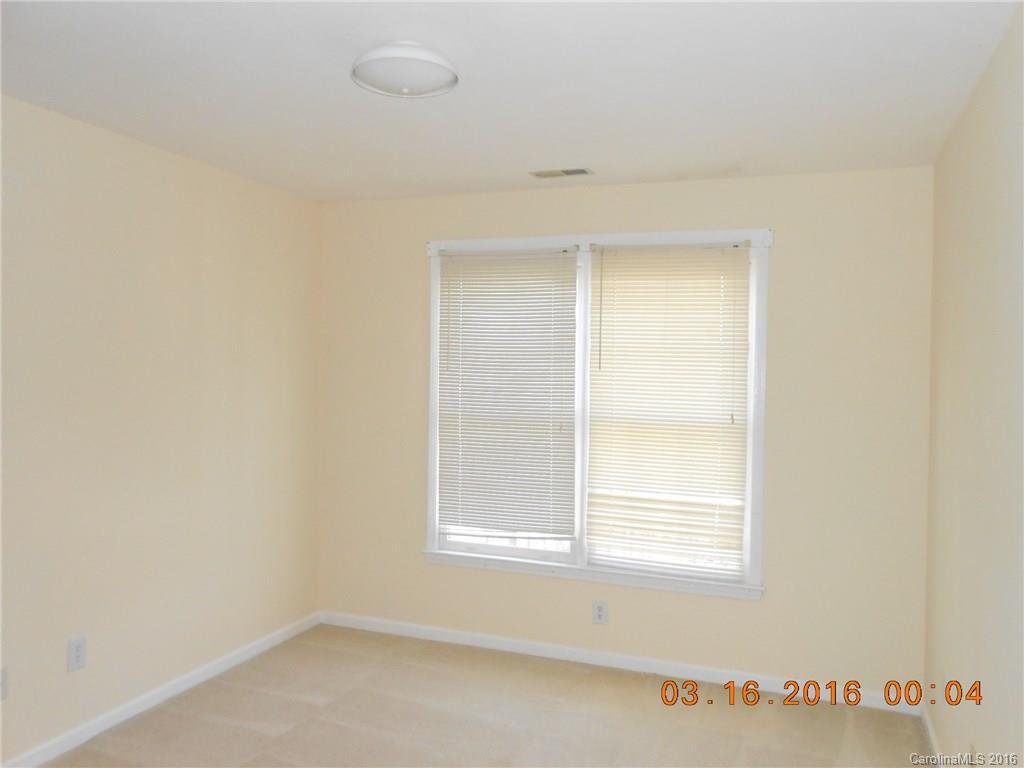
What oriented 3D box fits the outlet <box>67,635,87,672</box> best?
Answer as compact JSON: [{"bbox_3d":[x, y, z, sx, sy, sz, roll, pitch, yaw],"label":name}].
[{"bbox_3d":[-1.671,1.038,2.953,0.012,0.118,0.074,1,1,21],"label":"outlet"}]

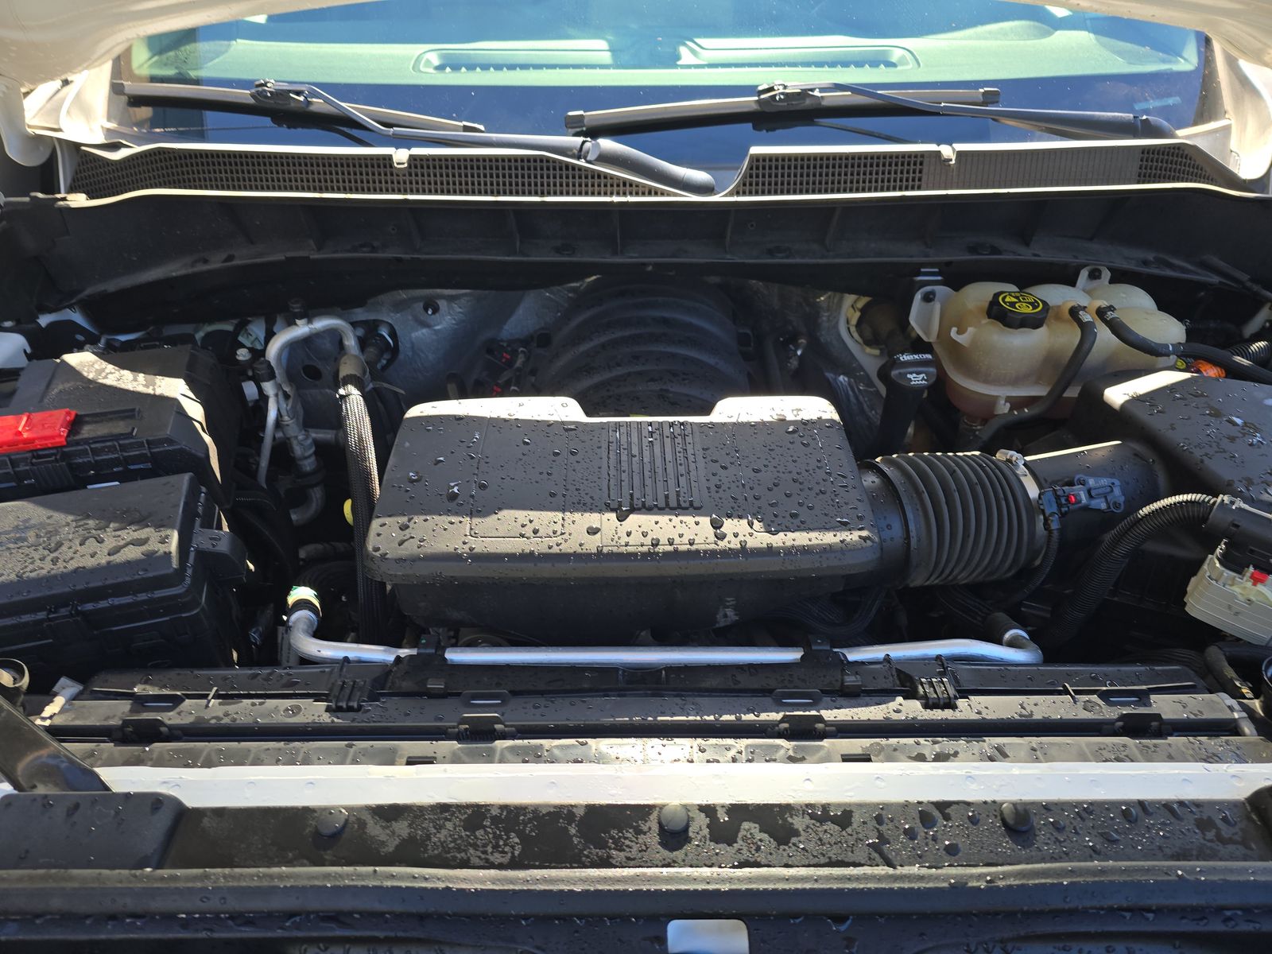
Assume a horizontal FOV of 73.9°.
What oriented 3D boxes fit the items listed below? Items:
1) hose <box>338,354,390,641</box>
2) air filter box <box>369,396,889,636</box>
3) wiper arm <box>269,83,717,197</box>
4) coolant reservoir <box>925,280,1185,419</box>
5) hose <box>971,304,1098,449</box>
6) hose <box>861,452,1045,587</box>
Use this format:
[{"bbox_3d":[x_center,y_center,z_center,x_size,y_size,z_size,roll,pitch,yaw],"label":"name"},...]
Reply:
[{"bbox_3d":[-0.283,0.014,0.875,0.045,0.050,0.300,-14,73,12],"label":"hose"},{"bbox_3d":[-0.011,0.051,0.833,0.440,0.155,0.215,0,46,0],"label":"air filter box"},{"bbox_3d":[-0.199,-0.439,1.080,0.600,0.055,0.065,14,42,7],"label":"wiper arm"},{"bbox_3d":[0.458,-0.132,0.959,0.275,0.165,0.170,0,40,0],"label":"coolant reservoir"},{"bbox_3d":[0.423,-0.100,0.899,0.145,0.110,0.170,0,40,0],"label":"hose"},{"bbox_3d":[0.306,0.041,0.815,0.150,0.122,0.122,-3,40,-11],"label":"hose"}]

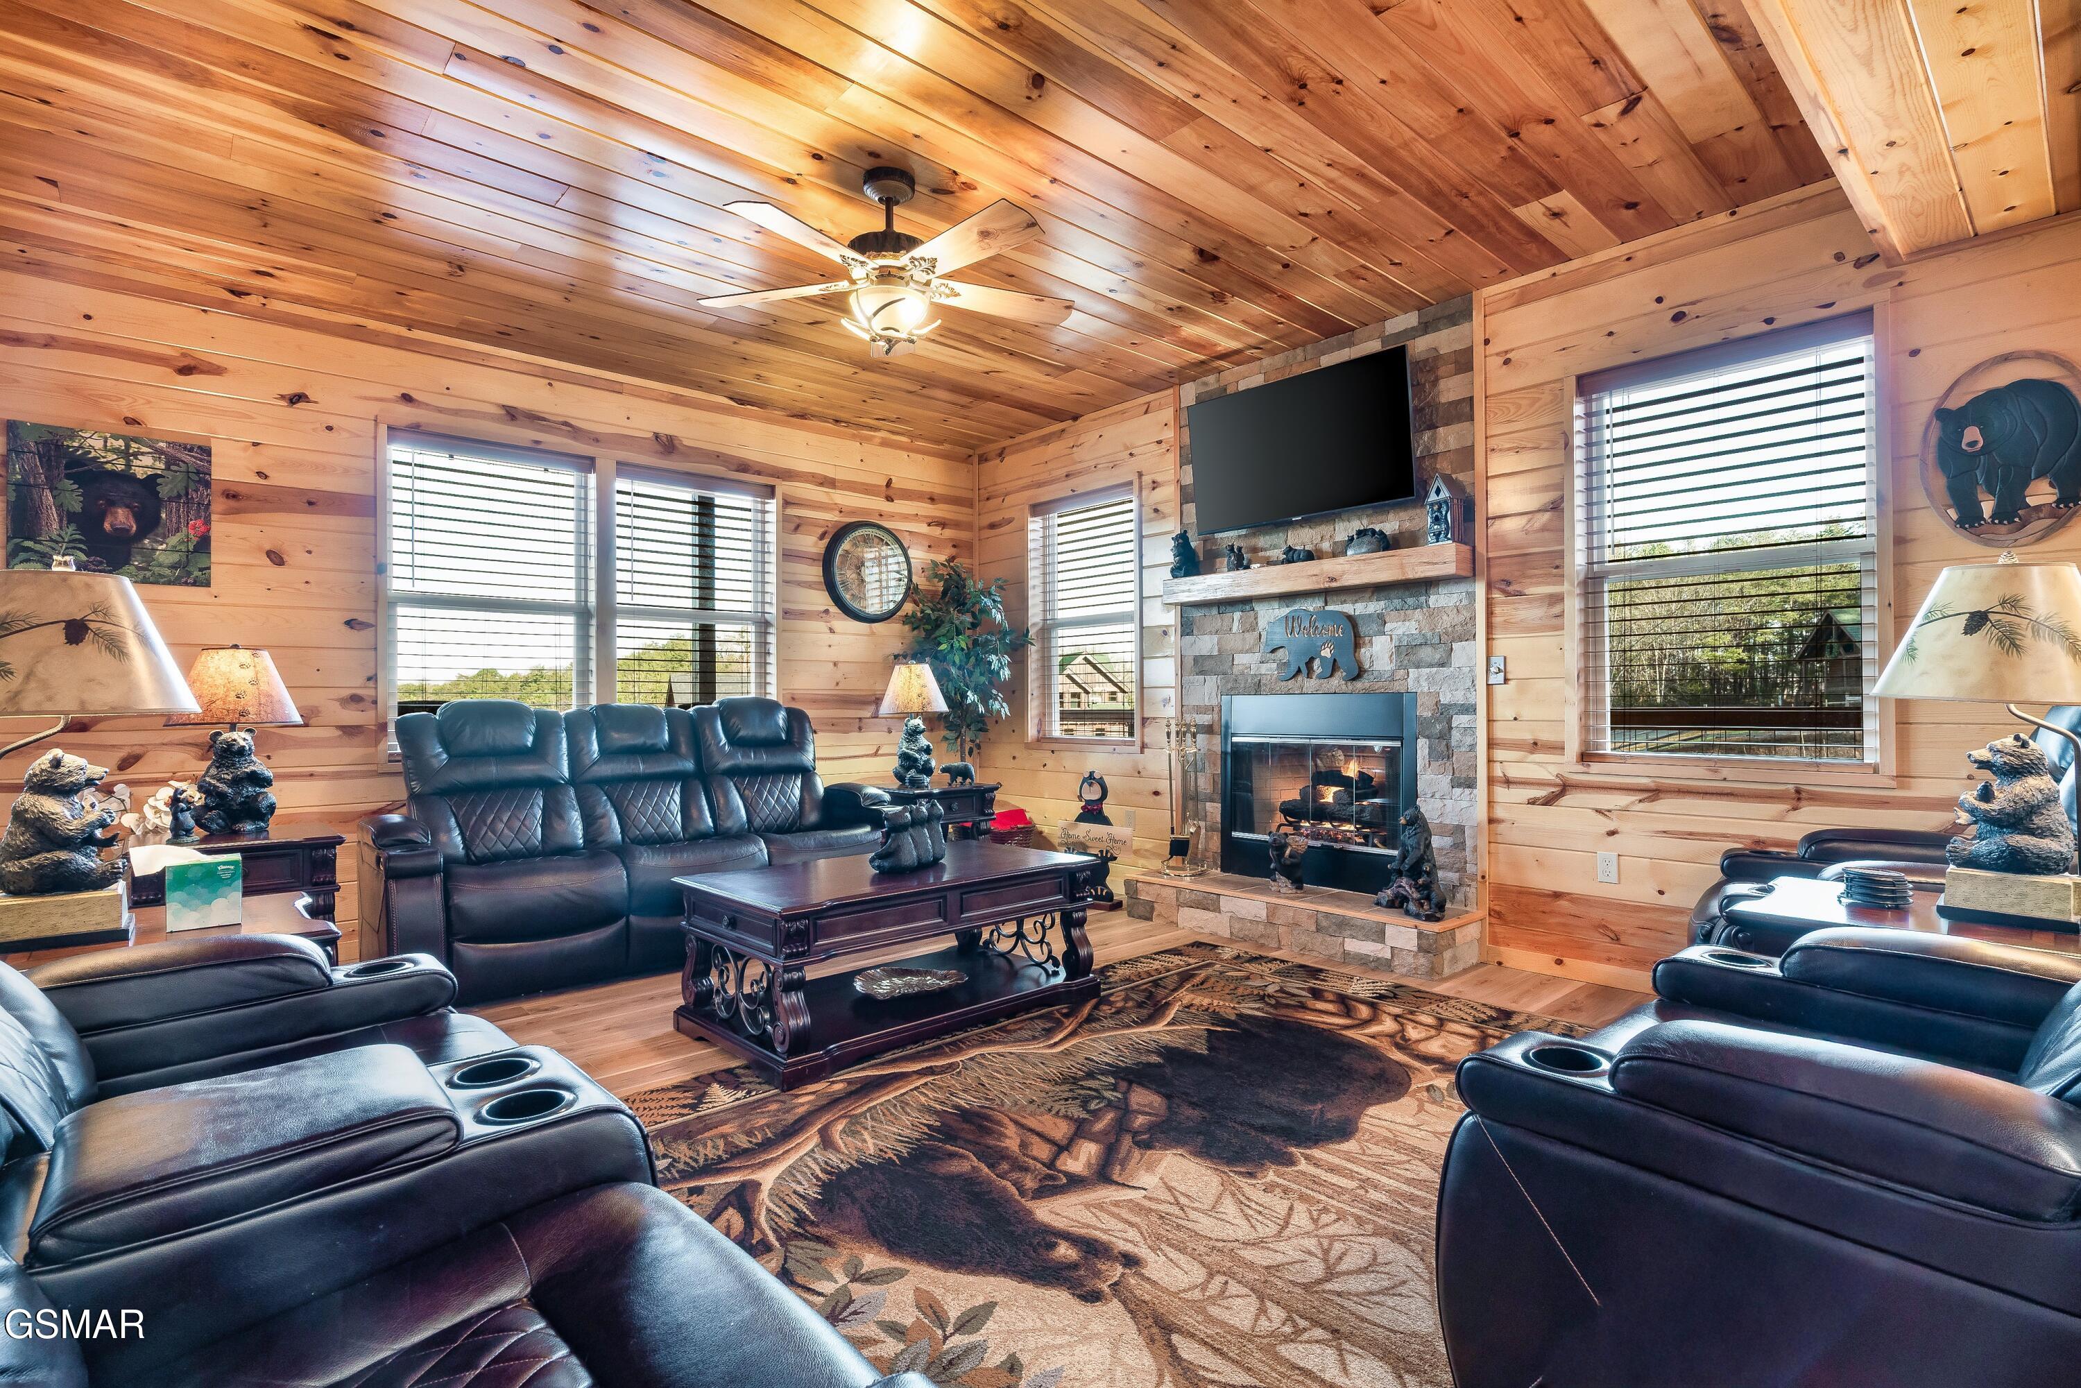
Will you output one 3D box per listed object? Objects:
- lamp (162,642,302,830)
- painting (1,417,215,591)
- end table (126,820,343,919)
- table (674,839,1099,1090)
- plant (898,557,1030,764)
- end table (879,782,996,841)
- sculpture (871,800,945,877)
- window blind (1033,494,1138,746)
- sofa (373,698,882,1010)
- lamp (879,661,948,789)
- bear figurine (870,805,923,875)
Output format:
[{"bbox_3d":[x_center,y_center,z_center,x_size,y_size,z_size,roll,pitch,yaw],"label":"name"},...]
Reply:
[{"bbox_3d":[-3.126,0.173,3.604,0.400,0.726,0.400,-1,-1,38],"label":"lamp"},{"bbox_3d":[-3.575,-0.721,3.569,0.560,0.572,0.030,0,-1,-41],"label":"painting"},{"bbox_3d":[-2.986,0.838,3.462,0.580,0.612,0.620,0,-1,-41],"label":"end table"},{"bbox_3d":[-0.492,0.880,3.326,1.310,0.498,0.730,0,-1,-42],"label":"table"},{"bbox_3d":[-0.472,0.147,5.720,0.800,2.000,0.780,0,-1,0],"label":"plant"},{"bbox_3d":[-0.658,0.844,5.391,0.600,0.612,0.620,0,-1,-41],"label":"end table"},{"bbox_3d":[-0.475,0.510,3.450,0.180,0.240,0.310,-1,-1,28],"label":"sculpture"},{"bbox_3d":[0.274,-0.458,5.591,0.060,1.490,0.860,0,-1,-44],"label":"window blind"},{"bbox_3d":[-1.777,0.585,4.209,2.070,1.120,0.985,0,-1,-41],"label":"sofa"},{"bbox_3d":[-0.721,0.174,5.291,0.390,0.730,0.390,0,-1,0],"label":"lamp"},{"bbox_3d":[-0.515,0.510,3.330,0.180,0.240,0.130,-1,-1,28],"label":"bear figurine"}]

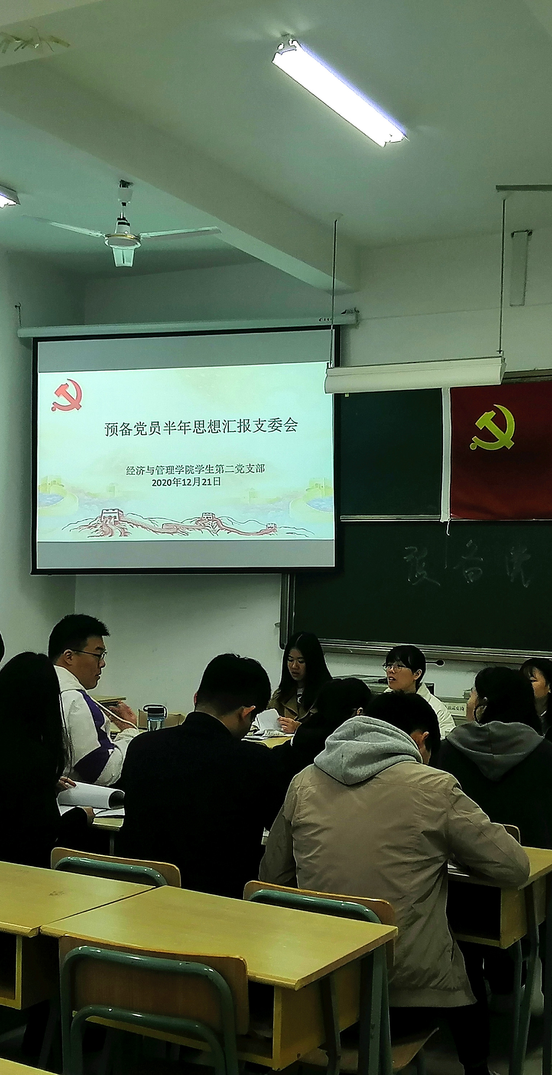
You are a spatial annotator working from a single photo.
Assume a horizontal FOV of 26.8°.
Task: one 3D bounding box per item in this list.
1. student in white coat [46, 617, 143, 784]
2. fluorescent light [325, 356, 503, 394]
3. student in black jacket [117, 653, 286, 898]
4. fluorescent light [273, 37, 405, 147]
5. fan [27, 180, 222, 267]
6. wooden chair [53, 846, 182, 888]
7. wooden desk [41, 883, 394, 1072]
[{"bbox_3d":[-0.557,0.995,4.104,0.750,1.400,0.520,1,-3,22],"label":"student in white coat"},{"bbox_3d":[0.919,-1.112,7.943,1.300,0.180,0.160,0,-3,31],"label":"fluorescent light"},{"bbox_3d":[-0.156,1.016,3.447,0.520,1.320,0.780,0,-3,34],"label":"student in black jacket"},{"bbox_3d":[0.409,-2.323,6.179,0.210,0.130,1.260,0,-3,31],"label":"fluorescent light"},{"bbox_3d":[-0.971,-2.155,7.750,1.250,0.440,1.250,0,-3,31],"label":"fan"},{"bbox_3d":[-0.377,1.250,3.256,0.390,0.770,0.410,1,-3,22],"label":"wooden chair"},{"bbox_3d":[-0.133,1.257,2.590,0.649,0.761,0.470,0,-3,30],"label":"wooden desk"}]

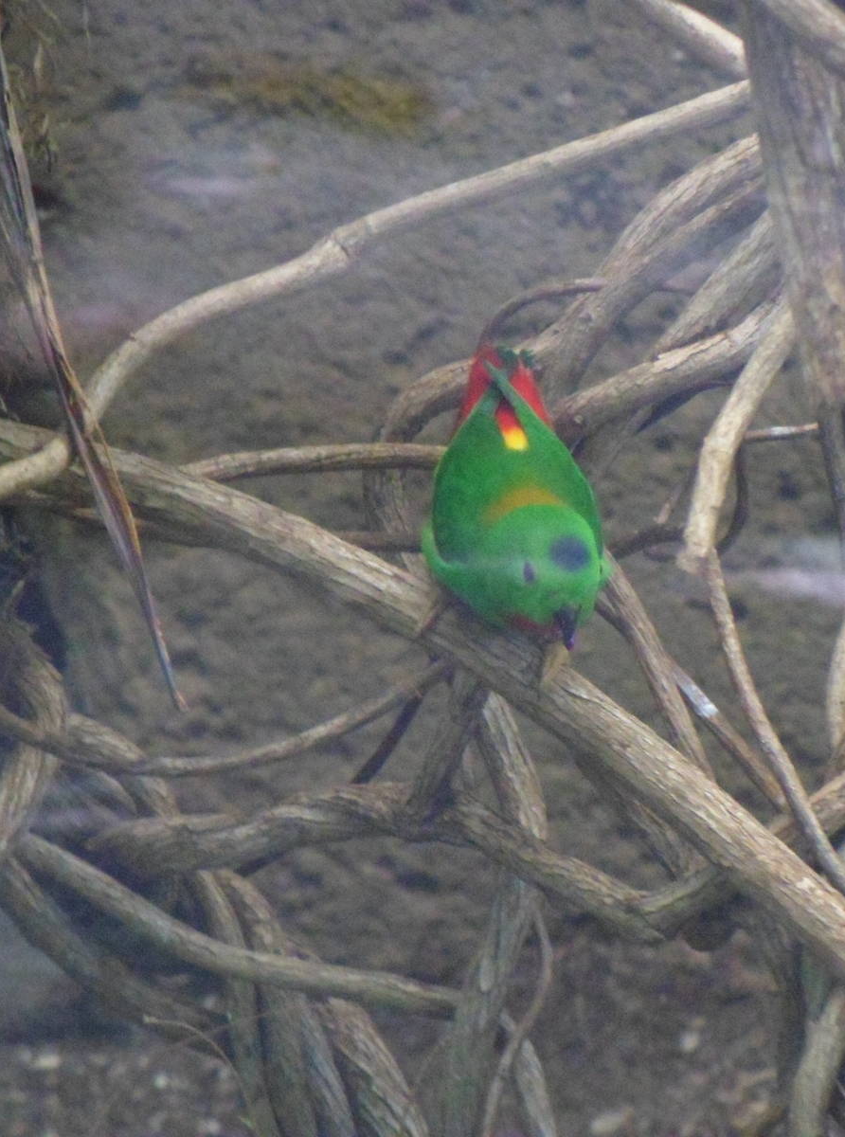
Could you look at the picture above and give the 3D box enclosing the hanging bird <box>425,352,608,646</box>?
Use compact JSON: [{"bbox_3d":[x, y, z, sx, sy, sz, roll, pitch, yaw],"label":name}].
[{"bbox_3d":[0.027,-0.019,3.400,0.054,0.056,0.116,-3,38,-6],"label":"hanging bird"}]

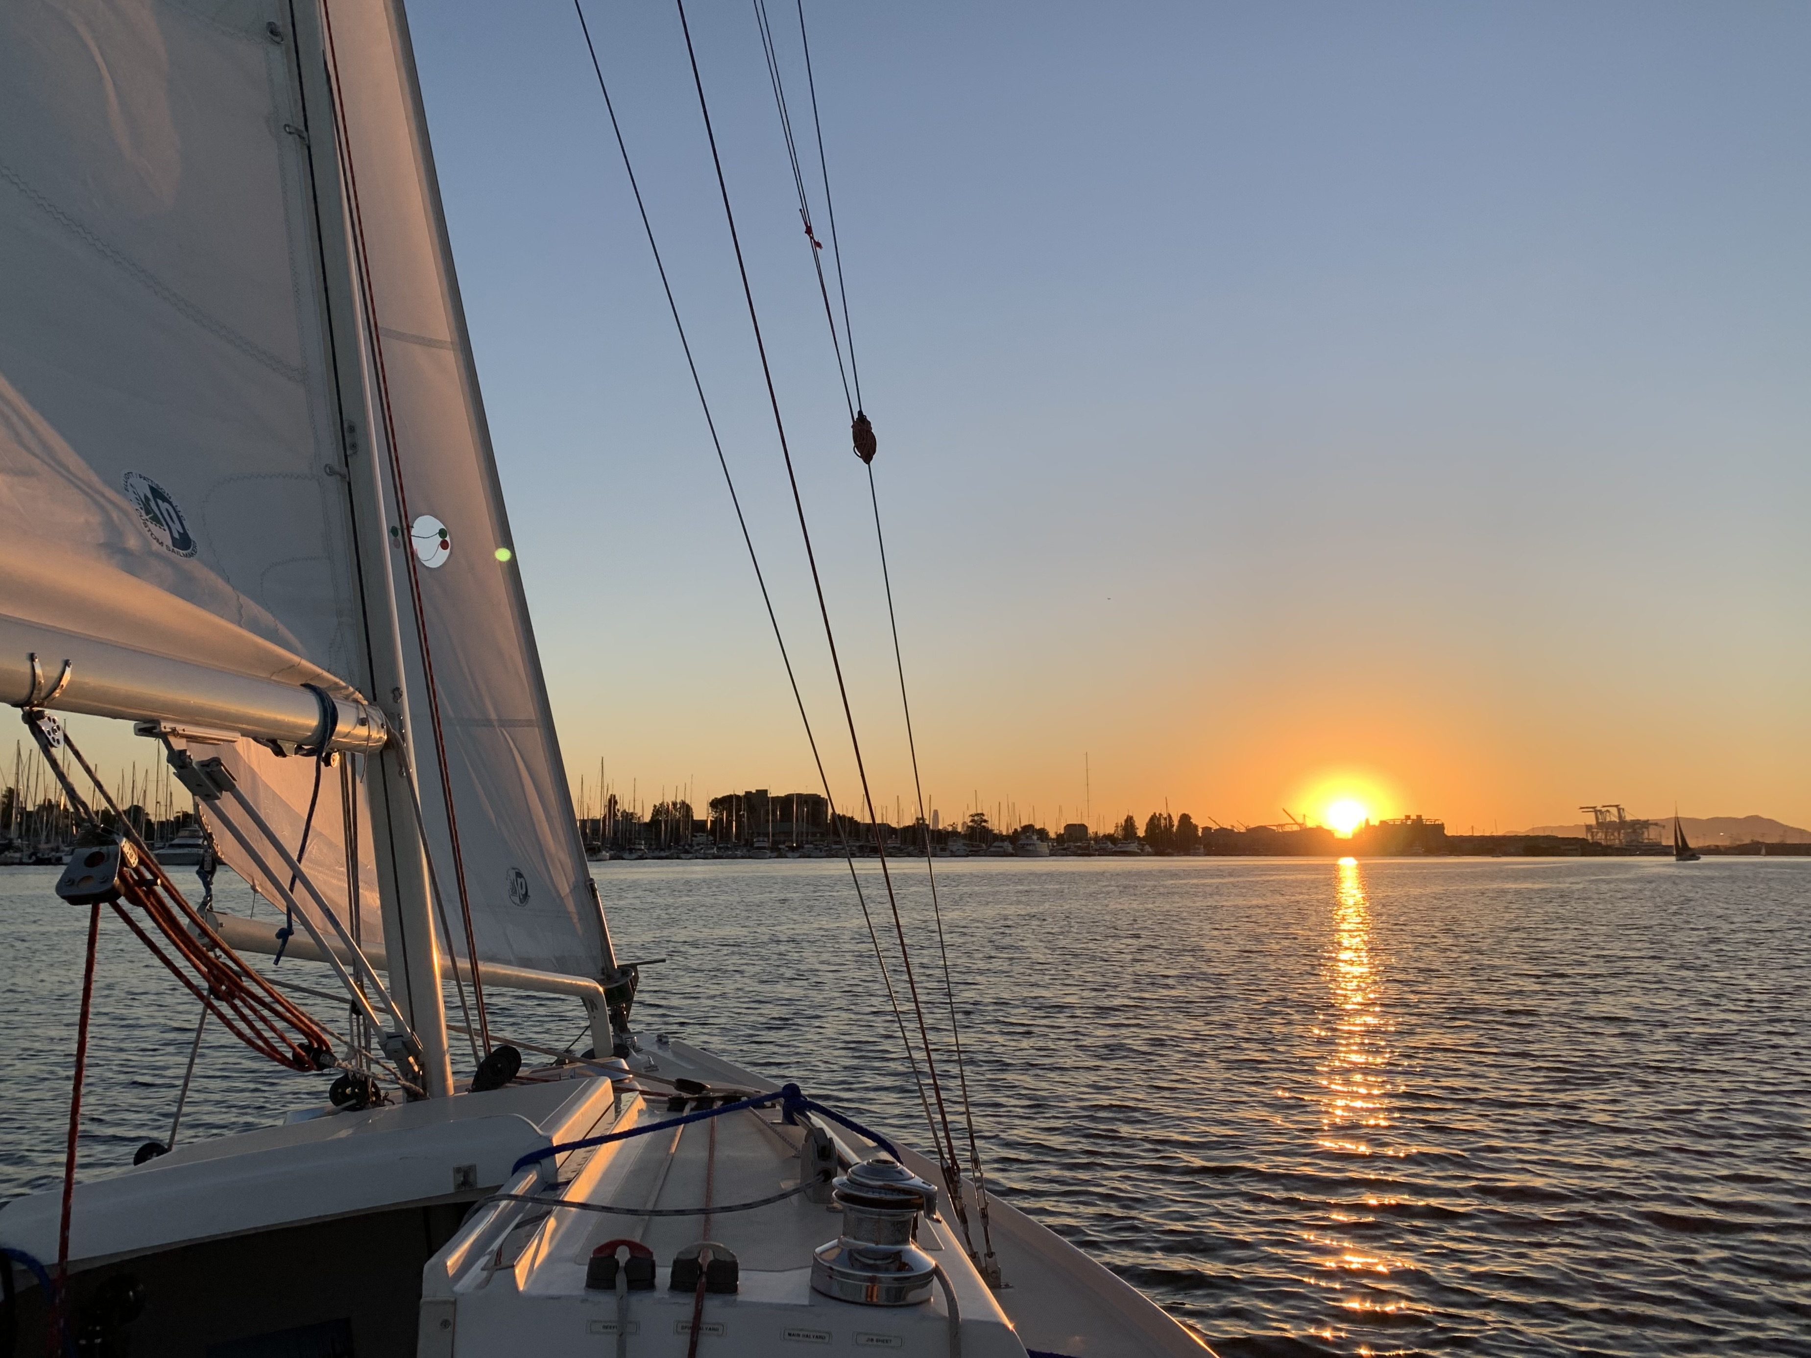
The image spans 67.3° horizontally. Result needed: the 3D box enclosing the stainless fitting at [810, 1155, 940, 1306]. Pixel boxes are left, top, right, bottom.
[{"bbox_3d":[-0.030,0.558,1.383,0.132,0.127,0.125,5,-7,1],"label":"stainless fitting"}]

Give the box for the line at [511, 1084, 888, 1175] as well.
[{"bbox_3d":[-0.310,0.656,1.930,0.570,0.080,0.320,4,-8,-30],"label":"line"}]

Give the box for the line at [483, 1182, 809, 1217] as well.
[{"bbox_3d":[-0.288,0.598,1.565,0.375,0.040,0.050,3,-8,-19],"label":"line"}]

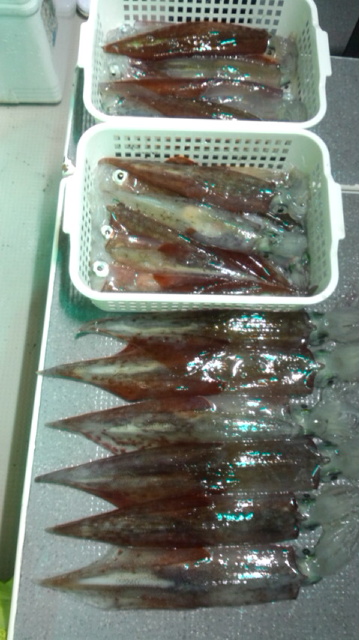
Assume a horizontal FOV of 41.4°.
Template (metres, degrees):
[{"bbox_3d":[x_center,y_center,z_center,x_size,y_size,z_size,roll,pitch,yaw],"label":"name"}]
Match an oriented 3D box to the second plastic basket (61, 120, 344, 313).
[{"bbox_3d":[0.027,-0.114,0.572,0.313,0.082,0.218,1,75,-2],"label":"second plastic basket"}]

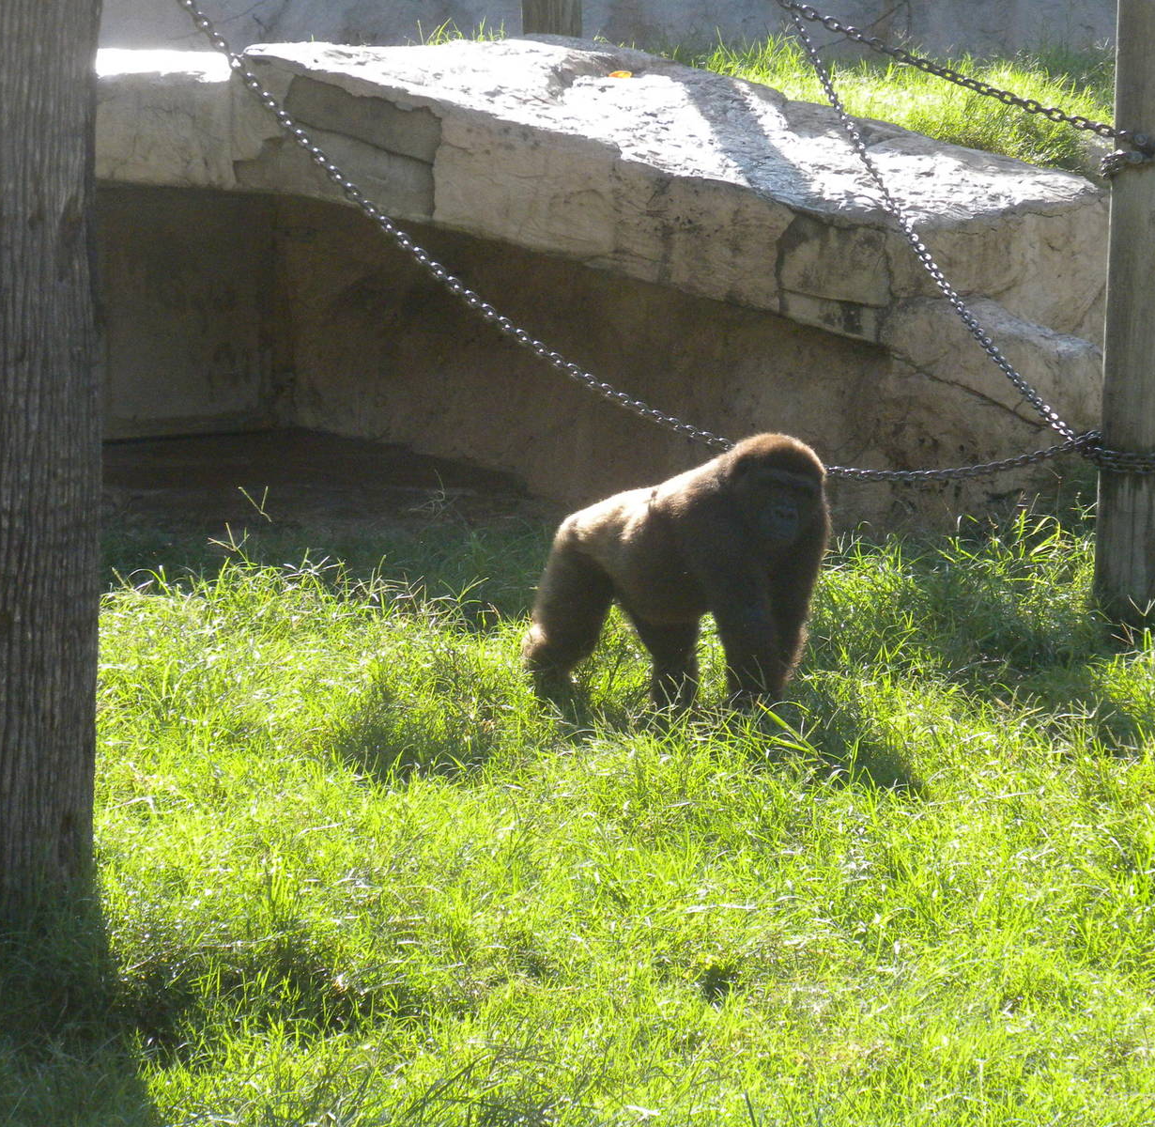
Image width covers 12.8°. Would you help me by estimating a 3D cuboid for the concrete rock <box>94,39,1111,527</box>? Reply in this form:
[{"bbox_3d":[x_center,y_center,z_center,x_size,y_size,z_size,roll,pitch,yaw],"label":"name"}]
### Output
[{"bbox_3d":[0.030,-1.360,23.800,4.700,2.000,2.800,1,10,0],"label":"concrete rock"}]

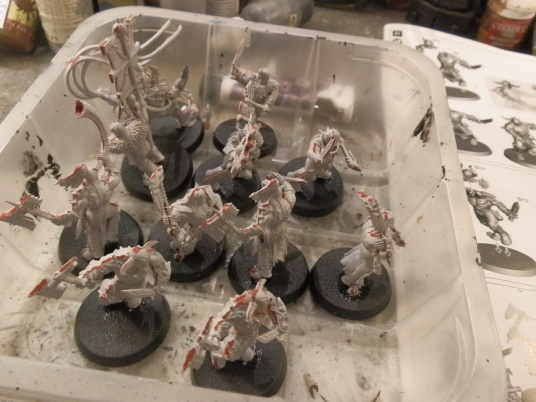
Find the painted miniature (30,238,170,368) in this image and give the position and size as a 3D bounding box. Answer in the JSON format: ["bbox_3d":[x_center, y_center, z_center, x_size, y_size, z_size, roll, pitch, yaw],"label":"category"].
[{"bbox_3d":[-0.052,0.028,0.134,0.043,0.036,0.032,7,48,-1],"label":"painted miniature"}]

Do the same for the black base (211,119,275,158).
[{"bbox_3d":[-0.011,-0.032,0.215,0.032,0.004,0.032,4,48,-4],"label":"black base"}]

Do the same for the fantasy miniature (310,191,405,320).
[{"bbox_3d":[0.034,0.017,0.150,0.032,0.044,0.032,31,52,19],"label":"fantasy miniature"}]

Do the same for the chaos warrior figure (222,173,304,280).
[{"bbox_3d":[-0.003,0.008,0.149,0.024,0.043,0.024,-18,53,-21],"label":"chaos warrior figure"}]

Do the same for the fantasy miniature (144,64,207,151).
[{"bbox_3d":[-0.046,-0.048,0.203,0.032,0.035,0.032,-15,52,-19],"label":"fantasy miniature"}]

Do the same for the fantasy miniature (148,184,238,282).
[{"bbox_3d":[-0.029,0.005,0.156,0.033,0.039,0.032,10,48,2],"label":"fantasy miniature"}]

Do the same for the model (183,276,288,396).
[{"bbox_3d":[-0.008,0.037,0.132,0.033,0.037,0.033,4,48,-4],"label":"model"}]

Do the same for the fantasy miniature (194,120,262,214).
[{"bbox_3d":[-0.016,-0.018,0.182,0.032,0.033,0.032,-7,50,-13],"label":"fantasy miniature"}]

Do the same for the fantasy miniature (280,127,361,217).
[{"bbox_3d":[0.023,-0.017,0.187,0.032,0.032,0.033,-27,57,-27],"label":"fantasy miniature"}]

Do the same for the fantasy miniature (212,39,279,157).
[{"bbox_3d":[-0.009,-0.047,0.197,0.032,0.050,0.032,10,48,2],"label":"fantasy miniature"}]

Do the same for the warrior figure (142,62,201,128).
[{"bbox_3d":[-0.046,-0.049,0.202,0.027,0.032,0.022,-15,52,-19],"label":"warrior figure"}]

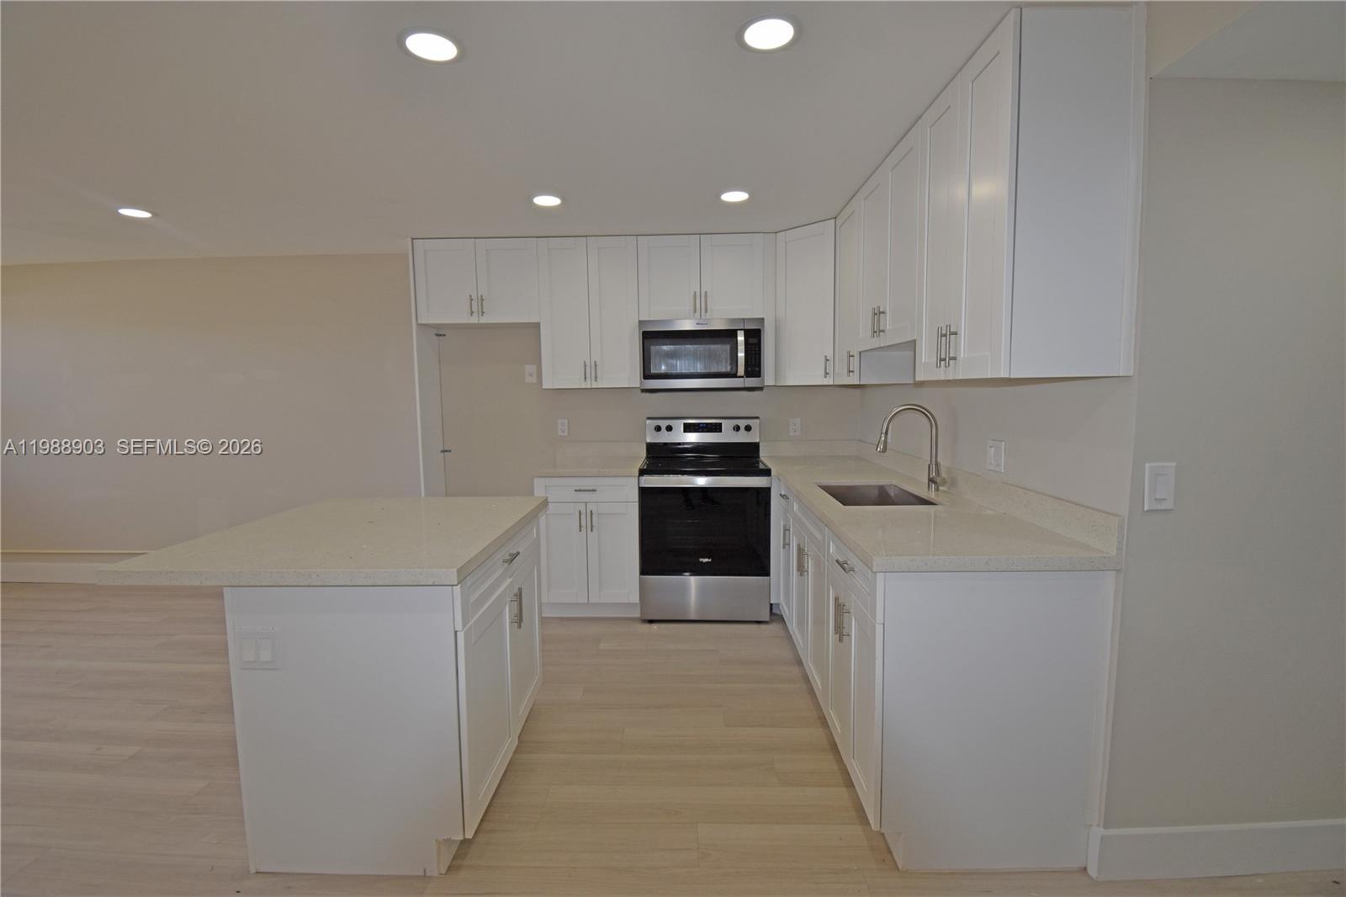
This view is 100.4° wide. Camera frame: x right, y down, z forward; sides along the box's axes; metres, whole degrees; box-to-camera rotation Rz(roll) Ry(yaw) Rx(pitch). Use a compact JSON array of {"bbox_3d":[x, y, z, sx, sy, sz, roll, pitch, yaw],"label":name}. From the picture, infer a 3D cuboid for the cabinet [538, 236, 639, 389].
[{"bbox_3d":[-0.513,-0.847,3.628,0.609,0.908,0.323,-1,6,2],"label":"cabinet"}]

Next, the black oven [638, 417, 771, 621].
[{"bbox_3d":[0.197,0.417,3.553,0.757,1.199,0.651,-1,6,2],"label":"black oven"}]

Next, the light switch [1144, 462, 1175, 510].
[{"bbox_3d":[1.267,0.101,1.454,0.074,0.121,0.010,-1,6,2],"label":"light switch"}]

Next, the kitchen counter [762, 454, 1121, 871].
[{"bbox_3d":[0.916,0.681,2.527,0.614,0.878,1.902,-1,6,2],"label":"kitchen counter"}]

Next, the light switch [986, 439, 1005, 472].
[{"bbox_3d":[1.200,0.029,2.094,0.010,0.116,0.116,-1,6,2],"label":"light switch"}]

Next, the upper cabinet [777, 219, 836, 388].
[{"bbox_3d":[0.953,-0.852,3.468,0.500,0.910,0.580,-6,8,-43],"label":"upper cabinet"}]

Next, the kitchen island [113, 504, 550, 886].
[{"bbox_3d":[-1.095,0.740,2.112,1.007,0.905,1.016,-1,6,2],"label":"kitchen island"}]

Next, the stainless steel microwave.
[{"bbox_3d":[0.182,-0.584,3.605,0.758,0.433,0.420,-1,6,2],"label":"stainless steel microwave"}]

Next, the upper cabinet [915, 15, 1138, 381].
[{"bbox_3d":[1.044,-0.680,1.718,0.323,0.908,0.567,-1,6,2],"label":"upper cabinet"}]

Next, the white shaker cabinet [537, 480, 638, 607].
[{"bbox_3d":[-0.490,0.581,3.630,0.594,0.878,0.609,-1,6,2],"label":"white shaker cabinet"}]

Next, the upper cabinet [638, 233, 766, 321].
[{"bbox_3d":[0.173,-1.058,3.587,0.763,0.500,0.323,-1,6,2],"label":"upper cabinet"}]

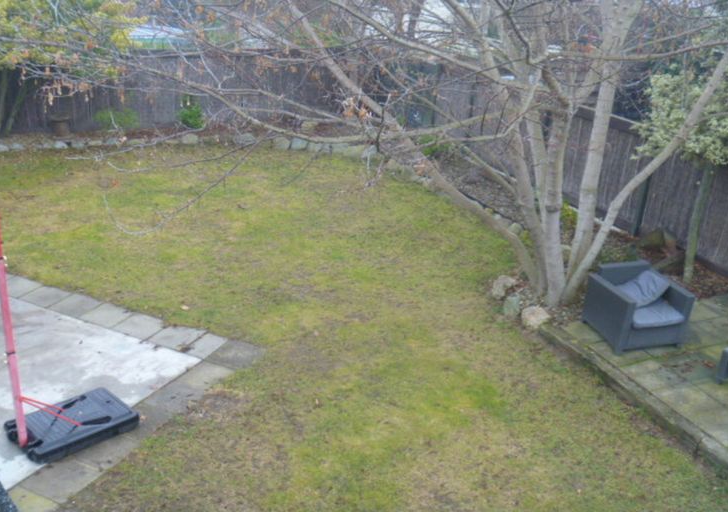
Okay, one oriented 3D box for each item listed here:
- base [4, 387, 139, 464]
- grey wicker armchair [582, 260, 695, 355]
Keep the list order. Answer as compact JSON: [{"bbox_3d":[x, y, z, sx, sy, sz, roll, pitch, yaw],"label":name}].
[{"bbox_3d":[-2.381,1.379,6.099,0.856,0.125,0.547,-17,30,-39],"label":"base"},{"bbox_3d":[2.888,0.535,7.893,0.774,0.687,0.718,-3,24,-15],"label":"grey wicker armchair"}]

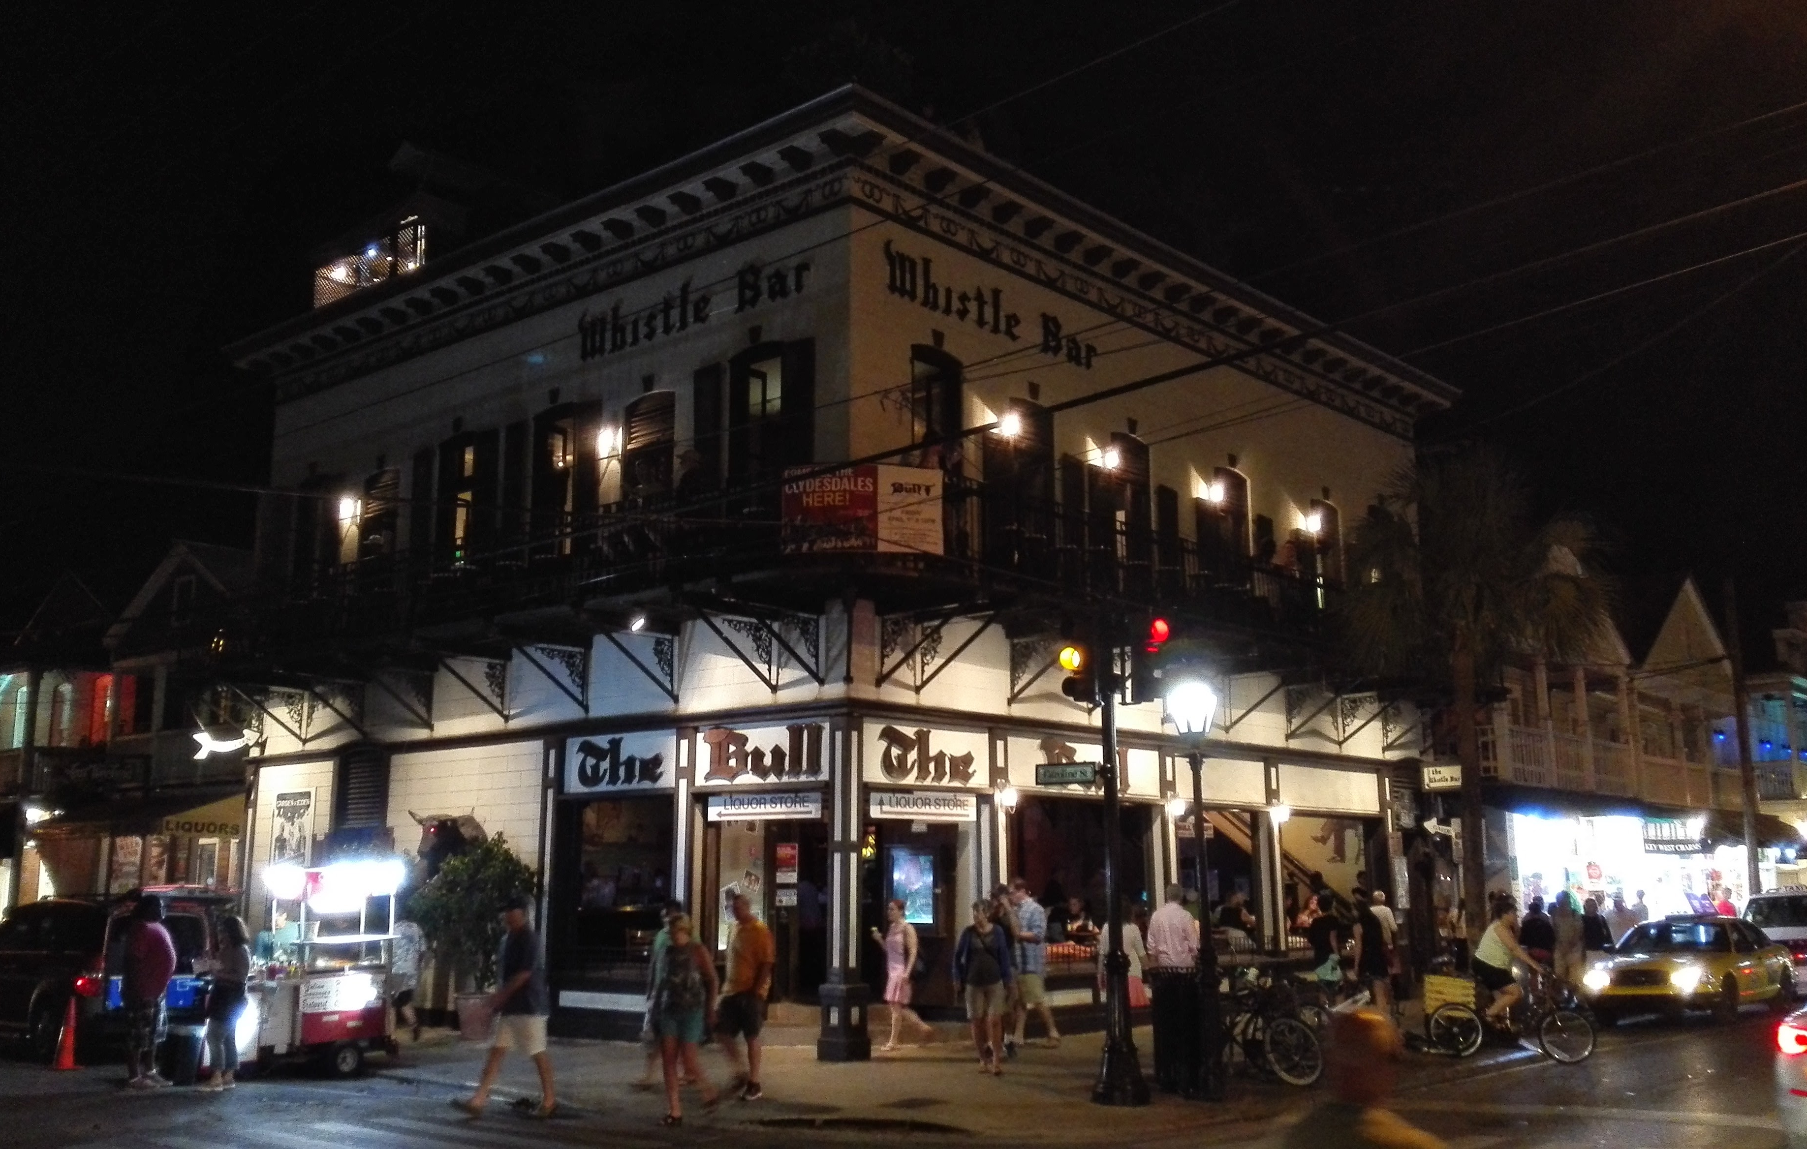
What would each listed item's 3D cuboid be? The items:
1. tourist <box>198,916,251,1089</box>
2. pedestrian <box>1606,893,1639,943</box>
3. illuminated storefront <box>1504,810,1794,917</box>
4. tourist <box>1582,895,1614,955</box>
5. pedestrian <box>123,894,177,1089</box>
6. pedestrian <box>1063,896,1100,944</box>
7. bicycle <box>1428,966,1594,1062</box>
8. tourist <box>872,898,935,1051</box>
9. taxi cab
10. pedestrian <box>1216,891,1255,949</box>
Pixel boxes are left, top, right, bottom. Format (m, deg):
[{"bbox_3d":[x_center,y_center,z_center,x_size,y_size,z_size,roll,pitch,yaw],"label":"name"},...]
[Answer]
[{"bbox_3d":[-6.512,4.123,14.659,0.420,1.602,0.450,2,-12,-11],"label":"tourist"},{"bbox_3d":[12.933,6.588,27.216,0.360,1.720,0.520,7,-14,-29],"label":"pedestrian"},{"bbox_3d":[17.487,7.359,34.474,1.000,3.200,16.500,-12,-16,43],"label":"illuminated storefront"},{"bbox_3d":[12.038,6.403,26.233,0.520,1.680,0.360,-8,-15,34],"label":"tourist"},{"bbox_3d":[-7.334,4.051,14.795,0.480,1.820,0.600,1,-11,-8],"label":"pedestrian"},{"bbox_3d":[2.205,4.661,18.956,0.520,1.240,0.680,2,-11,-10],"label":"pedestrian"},{"bbox_3d":[6.631,4.753,16.512,1.780,1.050,0.700,-8,-14,35],"label":"bicycle"},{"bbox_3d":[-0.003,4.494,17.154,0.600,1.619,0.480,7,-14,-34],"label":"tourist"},{"bbox_3d":[12.672,6.301,24.465,1.960,1.480,5.300,-12,-16,43],"label":"taxi cab"},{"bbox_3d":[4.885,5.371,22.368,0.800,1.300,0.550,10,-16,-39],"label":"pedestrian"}]

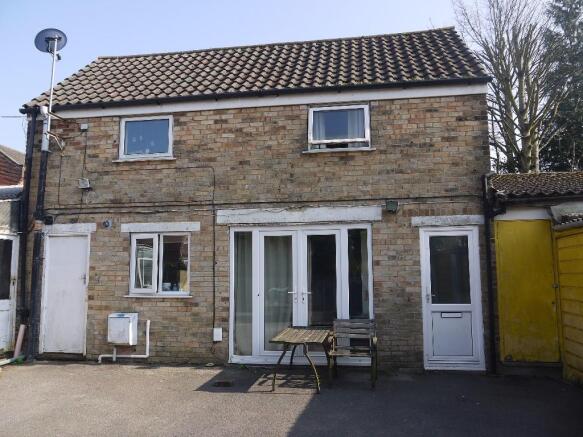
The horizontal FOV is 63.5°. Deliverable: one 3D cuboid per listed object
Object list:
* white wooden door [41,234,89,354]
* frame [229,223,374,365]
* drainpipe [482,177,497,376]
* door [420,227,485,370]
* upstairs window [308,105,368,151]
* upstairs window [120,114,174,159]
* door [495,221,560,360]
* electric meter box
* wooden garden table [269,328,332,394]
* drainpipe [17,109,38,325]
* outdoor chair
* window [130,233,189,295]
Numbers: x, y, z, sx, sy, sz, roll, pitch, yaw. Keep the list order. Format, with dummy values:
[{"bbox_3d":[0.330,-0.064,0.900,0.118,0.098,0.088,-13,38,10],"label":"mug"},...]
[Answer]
[{"bbox_3d":[-3.656,1.200,7.633,0.810,1.920,0.090,-1,-6,9],"label":"white wooden door"},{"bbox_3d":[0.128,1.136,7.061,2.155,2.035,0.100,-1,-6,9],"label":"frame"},{"bbox_3d":[2.777,0.742,6.594,0.080,2.770,0.080,-1,-6,9],"label":"drainpipe"},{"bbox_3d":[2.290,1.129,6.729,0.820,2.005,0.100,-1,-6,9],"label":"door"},{"bbox_3d":[0.727,-1.383,7.185,0.930,0.675,0.160,-1,-6,9],"label":"upstairs window"},{"bbox_3d":[-2.362,-1.314,7.699,0.915,0.690,0.090,-1,-6,9],"label":"upstairs window"},{"bbox_3d":[3.286,1.009,6.593,0.765,1.955,0.070,-1,-6,9],"label":"door"},{"bbox_3d":[-2.586,1.708,7.264,0.365,0.450,0.240,-1,-6,9],"label":"electric meter box"},{"bbox_3d":[0.150,1.808,6.032,0.610,0.607,1.150,-1,-6,9],"label":"wooden garden table"},{"bbox_3d":[-4.344,-0.048,7.779,0.100,3.590,0.100,-1,-6,9],"label":"drainpipe"},{"bbox_3d":[0.796,1.732,6.099,0.590,0.767,0.600,-1,-6,9],"label":"outdoor chair"},{"bbox_3d":[-2.068,0.710,7.436,1.000,0.965,0.100,-1,-6,9],"label":"window"}]

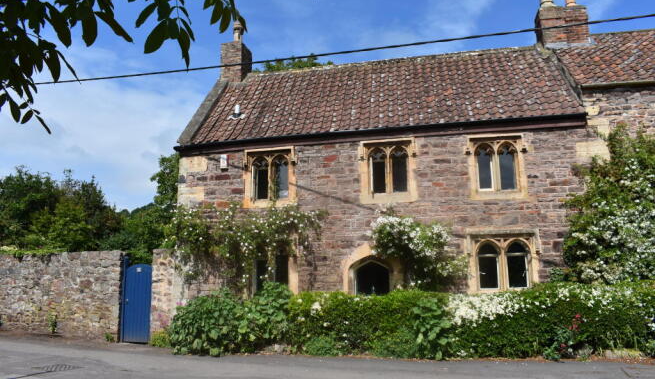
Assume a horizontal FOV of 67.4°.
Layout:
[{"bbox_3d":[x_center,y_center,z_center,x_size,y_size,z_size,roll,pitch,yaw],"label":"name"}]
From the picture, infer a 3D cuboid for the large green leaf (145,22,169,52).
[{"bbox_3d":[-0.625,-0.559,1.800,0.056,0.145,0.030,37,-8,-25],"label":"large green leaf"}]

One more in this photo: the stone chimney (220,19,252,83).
[{"bbox_3d":[-2.962,-4.441,16.067,0.679,2.337,0.902,-3,-8,12],"label":"stone chimney"}]

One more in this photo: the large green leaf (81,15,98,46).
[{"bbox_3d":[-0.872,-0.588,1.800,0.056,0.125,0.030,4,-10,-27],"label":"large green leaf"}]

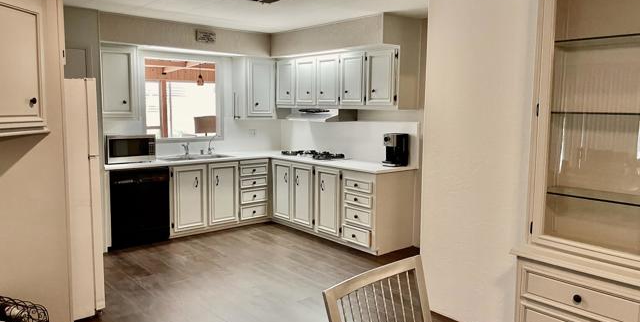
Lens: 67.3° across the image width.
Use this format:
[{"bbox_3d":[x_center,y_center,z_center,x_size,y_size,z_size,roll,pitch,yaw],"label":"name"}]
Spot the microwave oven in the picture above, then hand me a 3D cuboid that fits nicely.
[{"bbox_3d":[-2.124,-0.142,5.320,0.510,0.288,0.353,-3,7,-31],"label":"microwave oven"}]

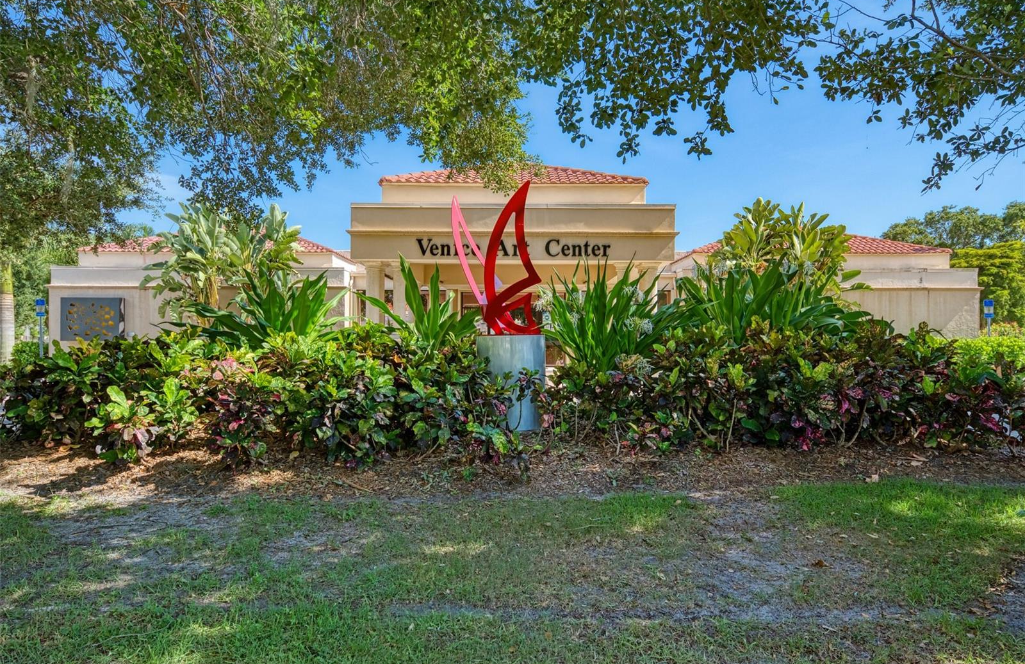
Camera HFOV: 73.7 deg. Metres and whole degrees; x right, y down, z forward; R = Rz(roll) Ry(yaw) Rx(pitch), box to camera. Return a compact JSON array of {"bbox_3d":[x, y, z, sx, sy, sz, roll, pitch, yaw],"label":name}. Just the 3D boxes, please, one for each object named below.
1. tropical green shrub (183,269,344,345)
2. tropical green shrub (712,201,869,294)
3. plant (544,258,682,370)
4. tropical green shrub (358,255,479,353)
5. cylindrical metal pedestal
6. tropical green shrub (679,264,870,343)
[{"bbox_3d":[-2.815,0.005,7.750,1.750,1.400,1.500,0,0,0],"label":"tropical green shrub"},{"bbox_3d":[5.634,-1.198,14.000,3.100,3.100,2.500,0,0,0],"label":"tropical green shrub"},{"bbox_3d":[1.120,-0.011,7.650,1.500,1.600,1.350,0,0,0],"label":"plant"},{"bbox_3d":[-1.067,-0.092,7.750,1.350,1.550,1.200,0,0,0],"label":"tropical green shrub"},{"bbox_3d":[-0.018,0.532,7.550,0.770,1.020,0.770,0,0,0],"label":"cylindrical metal pedestal"},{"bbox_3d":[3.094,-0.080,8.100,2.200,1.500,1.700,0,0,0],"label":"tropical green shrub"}]

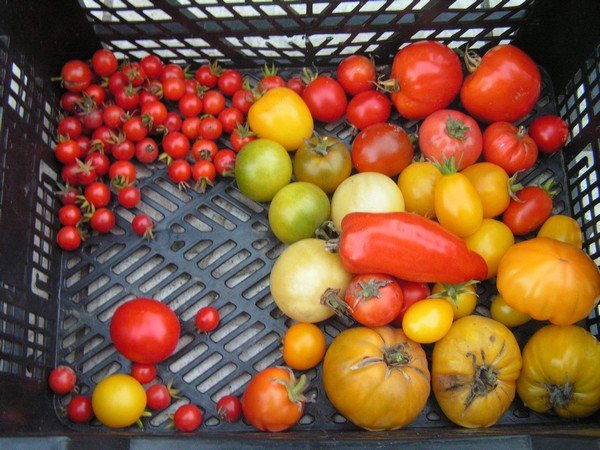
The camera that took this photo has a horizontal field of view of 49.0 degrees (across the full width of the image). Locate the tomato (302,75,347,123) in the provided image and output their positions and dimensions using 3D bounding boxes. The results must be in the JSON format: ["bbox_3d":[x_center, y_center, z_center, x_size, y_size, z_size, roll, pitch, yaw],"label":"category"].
[{"bbox_3d":[0.026,-0.128,0.674,0.045,0.045,0.048,-24,92,1],"label":"tomato"}]

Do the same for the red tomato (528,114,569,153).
[{"bbox_3d":[0.243,-0.089,0.642,0.039,0.037,0.038,0,76,0],"label":"red tomato"}]

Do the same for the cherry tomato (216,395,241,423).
[{"bbox_3d":[-0.064,0.169,0.606,0.024,0.024,0.024,0,75,-1],"label":"cherry tomato"}]

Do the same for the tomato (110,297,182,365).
[{"bbox_3d":[-0.142,0.098,0.604,0.063,0.057,0.063,0,75,-1],"label":"tomato"}]

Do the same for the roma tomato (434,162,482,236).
[{"bbox_3d":[0.148,-0.019,0.615,0.043,0.043,0.062,-15,86,-1],"label":"roma tomato"}]

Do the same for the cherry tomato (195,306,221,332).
[{"bbox_3d":[-0.087,0.090,0.625,0.023,0.023,0.024,-1,75,-1],"label":"cherry tomato"}]

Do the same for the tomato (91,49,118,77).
[{"bbox_3d":[-0.199,-0.166,0.673,0.027,0.027,0.027,-1,75,-1],"label":"tomato"}]

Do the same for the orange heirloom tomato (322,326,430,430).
[{"bbox_3d":[0.067,0.133,0.570,0.093,0.069,0.091,0,71,-16],"label":"orange heirloom tomato"}]

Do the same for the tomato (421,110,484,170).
[{"bbox_3d":[0.144,-0.081,0.629,0.060,0.052,0.060,0,76,0],"label":"tomato"}]

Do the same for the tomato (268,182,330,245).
[{"bbox_3d":[0.000,-0.012,0.637,0.059,0.056,0.059,-1,75,-1],"label":"tomato"}]

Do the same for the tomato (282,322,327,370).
[{"bbox_3d":[0.004,0.110,0.592,0.040,0.038,0.043,0,76,0],"label":"tomato"}]

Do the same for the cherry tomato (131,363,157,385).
[{"bbox_3d":[-0.141,0.133,0.595,0.024,0.022,0.023,0,76,0],"label":"cherry tomato"}]

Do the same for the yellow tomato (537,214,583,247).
[{"bbox_3d":[0.249,0.014,0.640,0.042,0.042,0.052,37,83,6],"label":"yellow tomato"}]

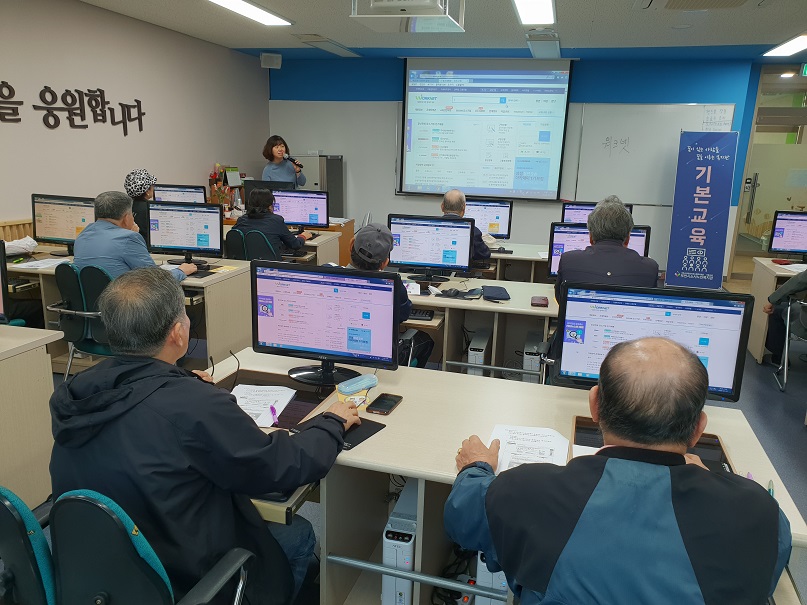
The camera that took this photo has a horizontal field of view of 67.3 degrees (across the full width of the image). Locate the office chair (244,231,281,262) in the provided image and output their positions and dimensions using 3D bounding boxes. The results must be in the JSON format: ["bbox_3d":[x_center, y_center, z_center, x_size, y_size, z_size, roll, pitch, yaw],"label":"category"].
[{"bbox_3d":[-1.157,-0.212,5.191,0.550,0.840,0.580,6,15,19],"label":"office chair"}]

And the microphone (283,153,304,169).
[{"bbox_3d":[-1.206,-1.557,6.644,0.250,0.050,0.050,37,11,6],"label":"microphone"}]

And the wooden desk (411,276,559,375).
[{"bbox_3d":[0.602,0.312,3.759,1.900,0.720,0.760,6,15,15],"label":"wooden desk"}]

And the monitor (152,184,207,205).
[{"bbox_3d":[-2.189,-0.957,6.065,0.575,0.420,0.220,5,15,13],"label":"monitor"}]

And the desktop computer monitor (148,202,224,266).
[{"bbox_3d":[-1.495,-0.460,4.130,0.560,0.400,0.200,6,15,18],"label":"desktop computer monitor"}]

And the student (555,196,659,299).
[{"bbox_3d":[0.861,0.207,2.703,0.520,1.320,0.750,5,14,16],"label":"student"}]

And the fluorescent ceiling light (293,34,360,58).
[{"bbox_3d":[-0.811,-3.011,7.197,0.320,0.070,1.150,6,15,15],"label":"fluorescent ceiling light"}]

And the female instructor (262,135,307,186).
[{"bbox_3d":[-1.368,-1.081,6.999,0.500,1.650,0.400,-2,14,-15],"label":"female instructor"}]

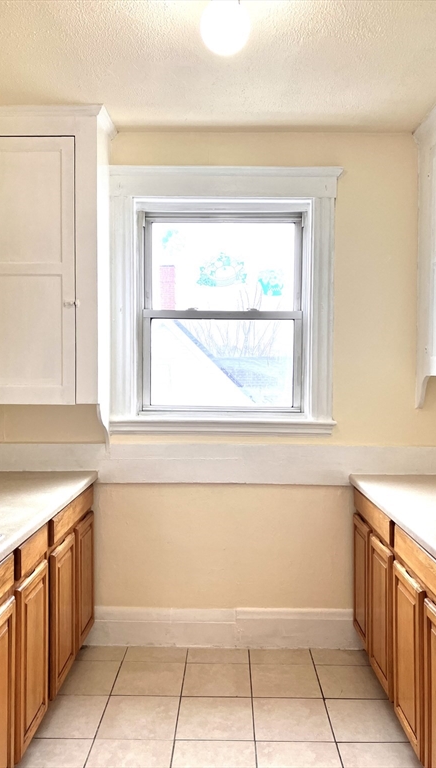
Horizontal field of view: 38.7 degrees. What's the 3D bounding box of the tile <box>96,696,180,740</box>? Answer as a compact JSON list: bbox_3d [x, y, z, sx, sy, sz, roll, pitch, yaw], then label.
[{"bbox_3d":[-0.320,1.376,2.562,0.307,0.010,0.307,0,2,1],"label":"tile"}]

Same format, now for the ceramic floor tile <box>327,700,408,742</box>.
[{"bbox_3d":[0.612,1.383,2.544,0.301,0.010,0.307,0,2,1],"label":"ceramic floor tile"}]

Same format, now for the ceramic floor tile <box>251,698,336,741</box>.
[{"bbox_3d":[0.302,1.379,2.549,0.307,0.010,0.307,0,2,1],"label":"ceramic floor tile"}]

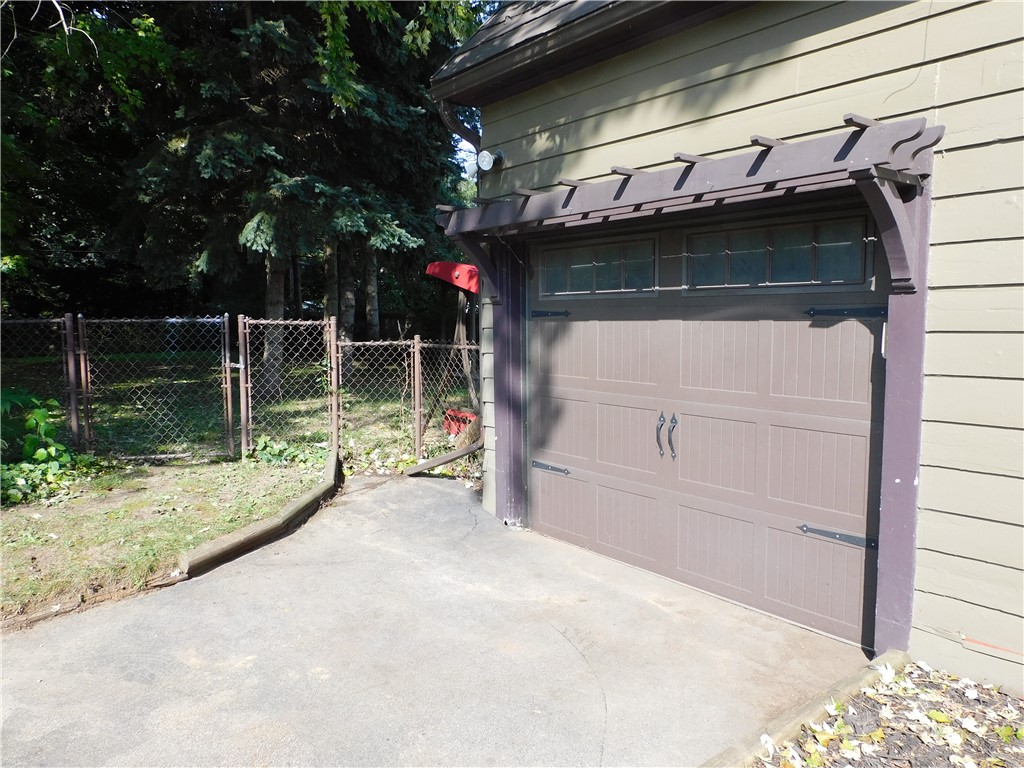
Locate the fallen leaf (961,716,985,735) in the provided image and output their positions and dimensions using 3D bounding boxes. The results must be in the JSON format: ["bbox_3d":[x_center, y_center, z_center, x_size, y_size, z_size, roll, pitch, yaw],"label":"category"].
[{"bbox_3d":[1.672,1.233,2.574,0.072,0.022,0.085,-5,7,-40],"label":"fallen leaf"}]

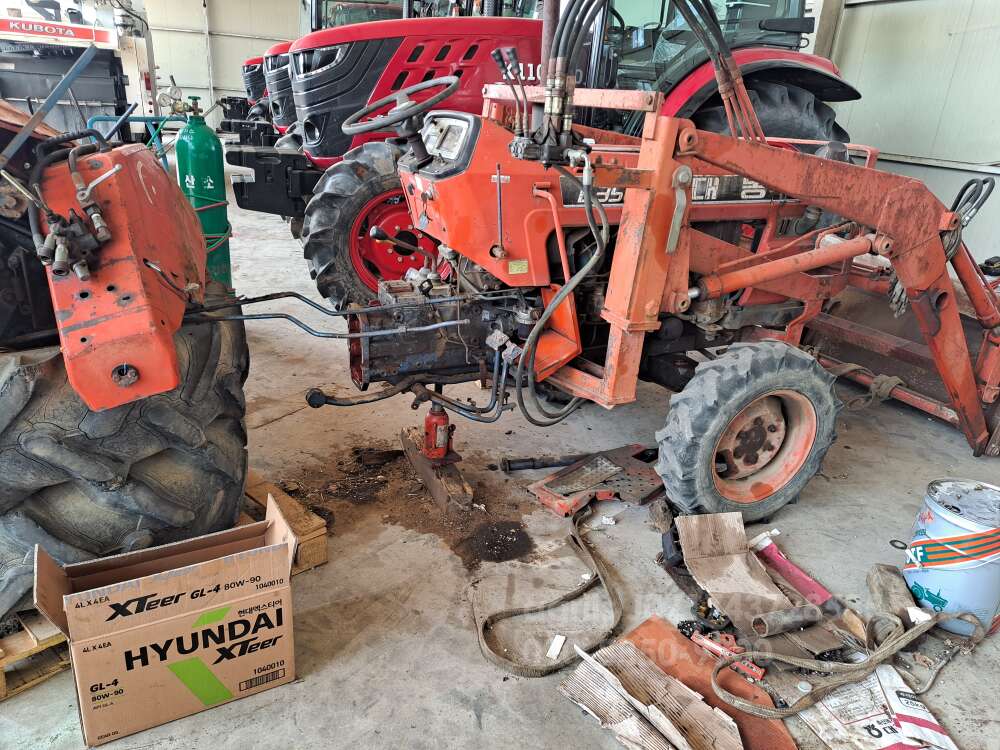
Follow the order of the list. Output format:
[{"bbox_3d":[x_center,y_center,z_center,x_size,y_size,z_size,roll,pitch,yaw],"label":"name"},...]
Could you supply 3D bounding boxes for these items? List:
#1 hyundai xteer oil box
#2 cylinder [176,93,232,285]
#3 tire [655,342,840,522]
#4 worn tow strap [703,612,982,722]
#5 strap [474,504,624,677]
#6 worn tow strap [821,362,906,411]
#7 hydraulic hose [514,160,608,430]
[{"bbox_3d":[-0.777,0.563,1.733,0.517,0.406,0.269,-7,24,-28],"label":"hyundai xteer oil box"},{"bbox_3d":[-1.609,-0.829,3.950,0.235,1.300,0.235,4,21,0],"label":"cylinder"},{"bbox_3d":[0.897,0.213,2.567,0.730,0.720,0.195,-5,23,-22],"label":"tire"},{"bbox_3d":[0.986,0.769,1.924,0.906,0.130,0.209,-1,21,-13],"label":"worn tow strap"},{"bbox_3d":[0.246,0.635,2.227,0.342,0.060,0.886,15,23,25],"label":"strap"},{"bbox_3d":[1.938,0.059,3.837,0.140,0.190,0.400,-5,23,-22],"label":"worn tow strap"},{"bbox_3d":[0.184,-0.227,2.249,0.289,0.844,0.200,-5,23,-22],"label":"hydraulic hose"}]

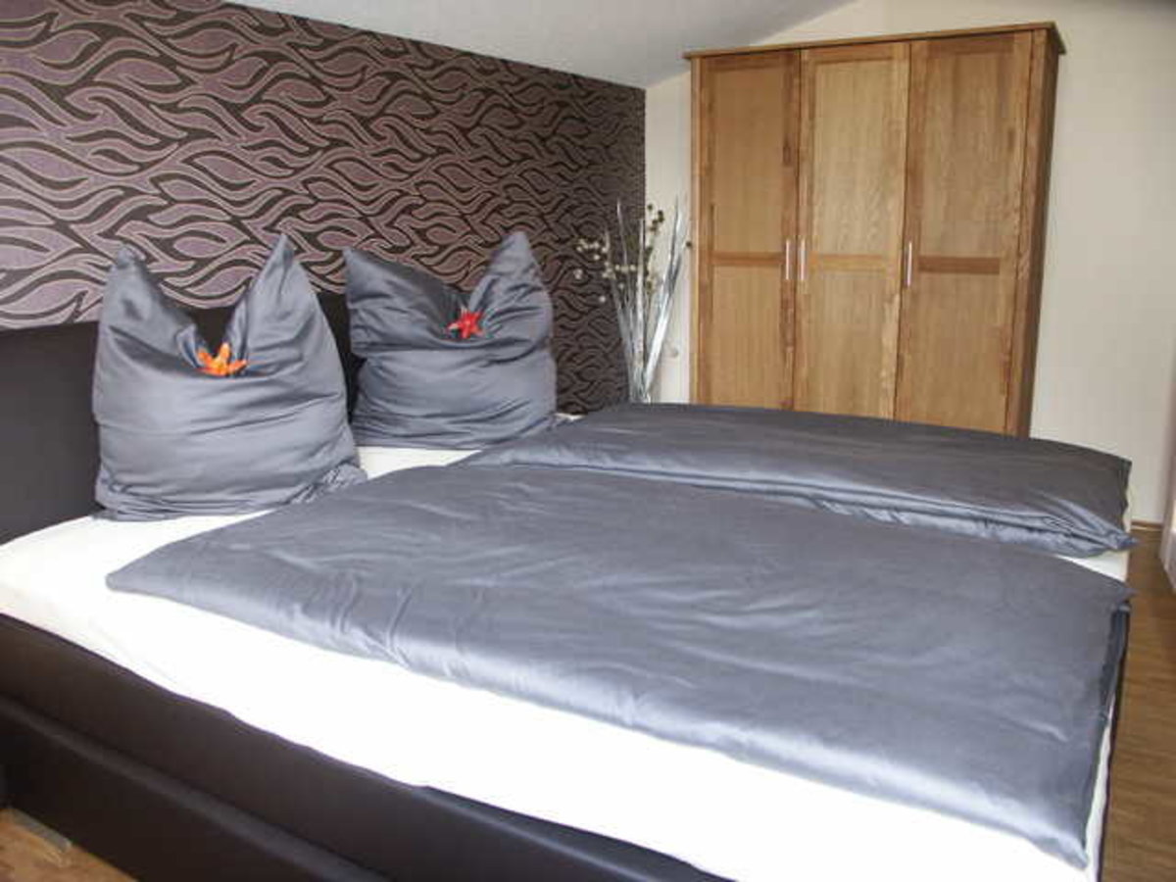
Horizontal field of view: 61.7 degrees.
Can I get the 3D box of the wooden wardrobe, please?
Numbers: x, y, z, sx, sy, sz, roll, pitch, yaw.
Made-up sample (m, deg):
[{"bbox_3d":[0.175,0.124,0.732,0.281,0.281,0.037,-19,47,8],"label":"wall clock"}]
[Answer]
[{"bbox_3d":[1.150,-0.644,4.103,1.420,1.940,0.570,7,15,30],"label":"wooden wardrobe"}]

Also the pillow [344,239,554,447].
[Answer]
[{"bbox_3d":[-0.420,-0.332,3.079,0.660,0.640,0.310,-7,14,-25],"label":"pillow"}]

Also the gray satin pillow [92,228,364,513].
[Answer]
[{"bbox_3d":[-0.884,-0.170,2.385,0.610,0.640,0.310,-8,15,-31],"label":"gray satin pillow"}]

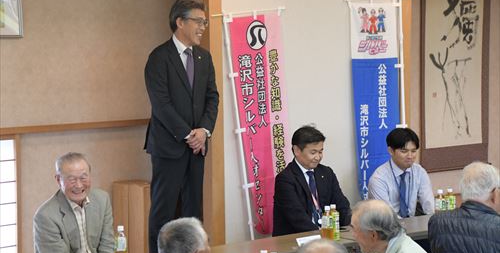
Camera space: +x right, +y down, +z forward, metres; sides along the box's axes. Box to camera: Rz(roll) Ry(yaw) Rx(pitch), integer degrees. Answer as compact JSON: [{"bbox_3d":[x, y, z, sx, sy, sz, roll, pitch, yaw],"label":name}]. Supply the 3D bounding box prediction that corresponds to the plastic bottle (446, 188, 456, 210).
[{"bbox_3d":[1.236,0.491,7.943,0.066,0.208,0.066,-5,7,-41],"label":"plastic bottle"}]

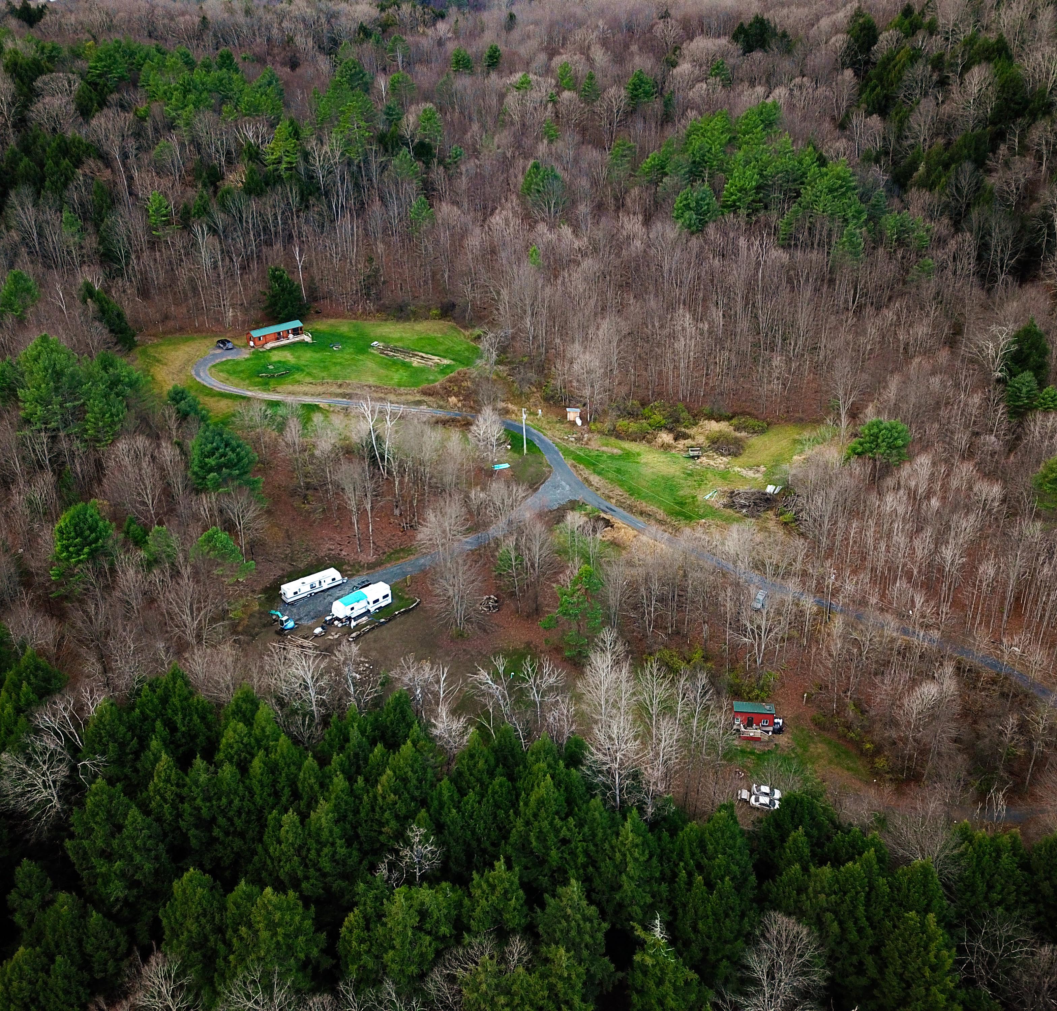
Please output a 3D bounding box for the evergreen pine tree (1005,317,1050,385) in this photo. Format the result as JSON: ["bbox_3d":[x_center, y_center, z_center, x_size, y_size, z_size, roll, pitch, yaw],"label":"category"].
[{"bbox_3d":[110.263,-33.304,224.141,9.200,17.000,9.200,-1,27,0],"label":"evergreen pine tree"}]

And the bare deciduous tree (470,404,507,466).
[{"bbox_3d":[-7.892,-14.929,213.936,7.900,13.500,7.900,-1,27,0],"label":"bare deciduous tree"}]

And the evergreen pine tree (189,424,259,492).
[{"bbox_3d":[-58.519,-7.881,194.141,13.000,17.000,13.000,-1,27,0],"label":"evergreen pine tree"}]

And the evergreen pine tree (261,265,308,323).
[{"bbox_3d":[-68.164,-58.916,281.187,11.800,16.800,11.800,-1,27,0],"label":"evergreen pine tree"}]

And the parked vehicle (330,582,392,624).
[{"bbox_3d":[-28.346,16.680,172.444,10.400,3.450,2.500,-23,34,-37],"label":"parked vehicle"}]

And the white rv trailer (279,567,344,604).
[{"bbox_3d":[-38.630,14.174,180.666,11.300,2.650,2.450,-20,33,-32],"label":"white rv trailer"}]

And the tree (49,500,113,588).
[{"bbox_3d":[-78.357,7.583,177.141,10.500,17.000,10.500,-1,27,0],"label":"tree"}]

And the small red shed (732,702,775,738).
[{"bbox_3d":[36.142,33.658,162.359,6.400,3.500,3.400,1,27,5],"label":"small red shed"}]

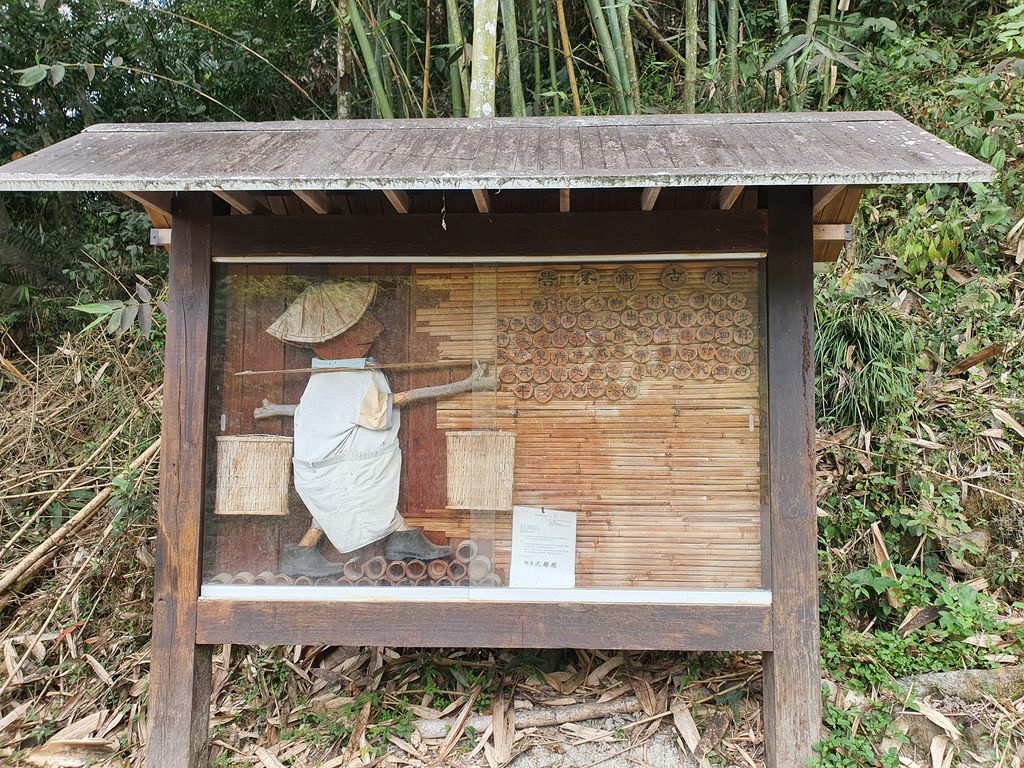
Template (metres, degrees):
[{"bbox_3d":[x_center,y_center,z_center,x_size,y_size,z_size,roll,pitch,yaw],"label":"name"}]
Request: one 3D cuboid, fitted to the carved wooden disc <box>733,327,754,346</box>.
[{"bbox_3d":[0.783,-0.162,2.598,0.066,0.063,0.016,0,-4,2],"label":"carved wooden disc"}]

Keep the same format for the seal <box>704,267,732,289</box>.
[{"bbox_3d":[0.694,-0.354,2.579,0.092,0.074,0.016,0,-4,3],"label":"seal"}]

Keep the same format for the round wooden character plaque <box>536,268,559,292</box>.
[{"bbox_3d":[0.123,-0.350,2.608,0.079,0.079,0.016,0,-4,3],"label":"round wooden character plaque"}]

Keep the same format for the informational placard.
[{"bbox_3d":[0.101,0.543,2.516,0.212,0.275,0.012,0,-9,3],"label":"informational placard"}]

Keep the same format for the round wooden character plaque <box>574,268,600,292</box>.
[{"bbox_3d":[0.255,-0.351,2.601,0.088,0.077,0.016,0,-4,3],"label":"round wooden character plaque"}]

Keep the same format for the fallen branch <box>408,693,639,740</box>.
[{"bbox_3d":[0.077,1.230,2.850,0.880,0.065,0.080,-1,-4,-12],"label":"fallen branch"}]

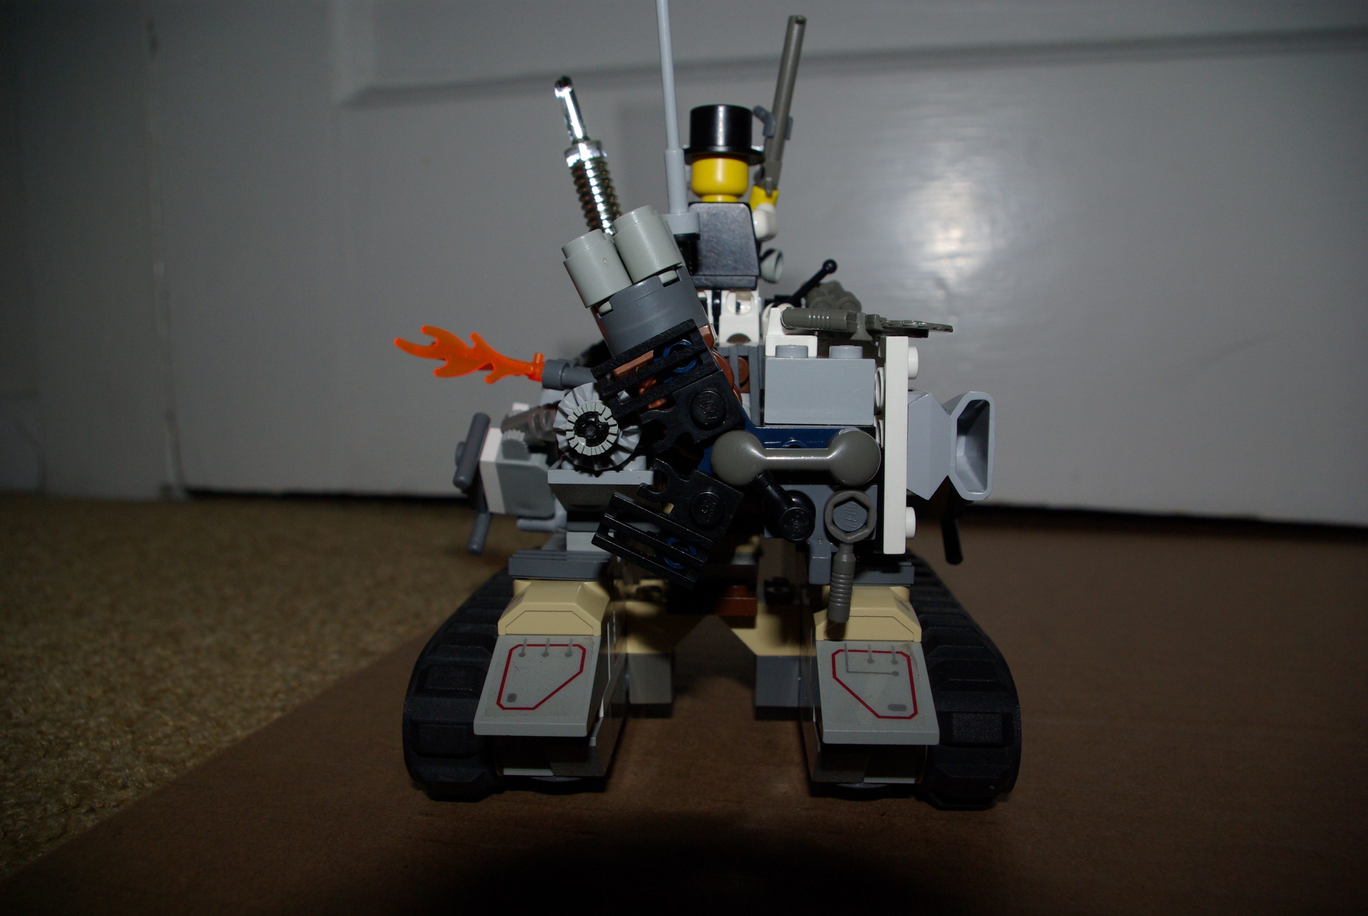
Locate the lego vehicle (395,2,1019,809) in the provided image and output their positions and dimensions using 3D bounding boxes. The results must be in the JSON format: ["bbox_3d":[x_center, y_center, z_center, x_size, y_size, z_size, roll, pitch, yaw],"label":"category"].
[{"bbox_3d":[0.004,-0.018,0.195,0.095,0.126,0.116,0,4,4],"label":"lego vehicle"}]

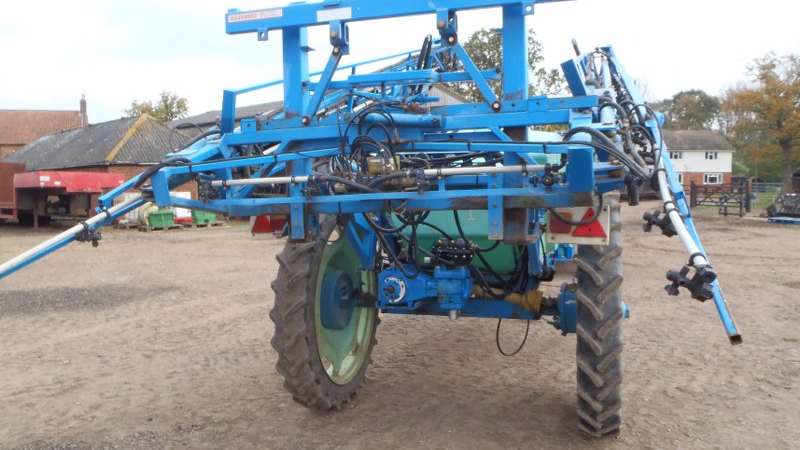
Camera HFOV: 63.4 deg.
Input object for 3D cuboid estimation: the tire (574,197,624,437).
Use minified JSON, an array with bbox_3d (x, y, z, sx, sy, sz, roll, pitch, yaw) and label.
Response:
[{"bbox_3d":[1.300,0.564,4.194,0.245,1.550,1.550,1,4,17],"label":"tire"}]

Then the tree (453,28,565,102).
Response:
[{"bbox_3d":[9.047,-9.528,54.457,10.200,14.400,9.800,0,4,0],"label":"tree"}]

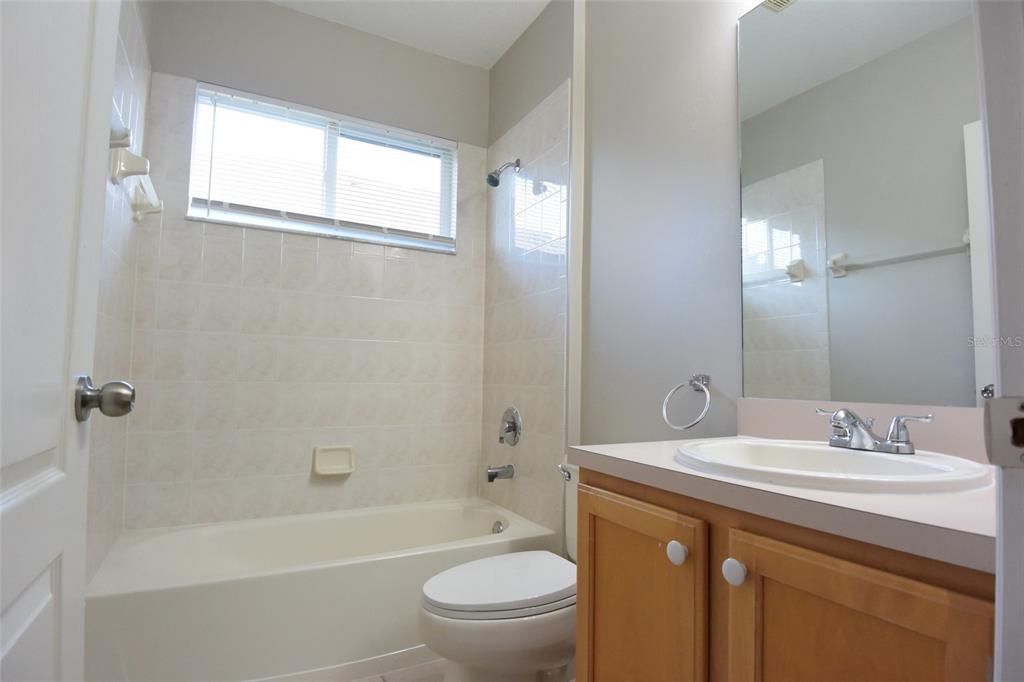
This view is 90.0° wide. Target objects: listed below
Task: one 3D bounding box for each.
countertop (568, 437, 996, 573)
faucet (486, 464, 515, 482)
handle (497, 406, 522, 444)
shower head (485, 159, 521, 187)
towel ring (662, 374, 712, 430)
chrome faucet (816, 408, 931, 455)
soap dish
[{"bbox_3d":[0.548,0.243,0.914,0.560,0.042,0.750,3,-5,-28],"label":"countertop"},{"bbox_3d":[-0.048,0.608,2.351,0.135,0.073,0.062,3,-5,-28],"label":"faucet"},{"bbox_3d":[-0.029,0.402,2.397,0.077,0.182,0.180,3,-5,-28],"label":"handle"},{"bbox_3d":[-0.043,-0.807,2.456,0.165,0.167,0.075,3,-5,-28],"label":"shower head"},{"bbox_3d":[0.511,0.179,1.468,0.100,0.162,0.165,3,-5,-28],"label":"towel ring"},{"bbox_3d":[0.658,0.168,0.982,0.160,0.086,0.210,3,-5,-28],"label":"chrome faucet"},{"bbox_3d":[-0.806,0.536,2.312,0.160,0.118,0.085,3,-5,-28],"label":"soap dish"}]

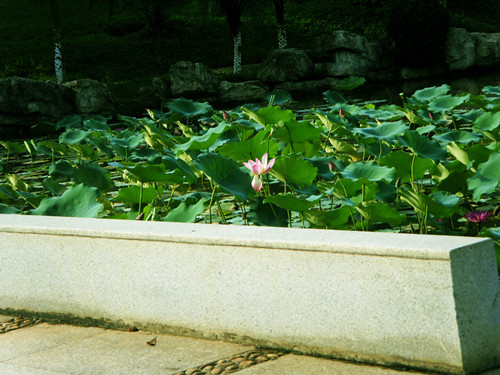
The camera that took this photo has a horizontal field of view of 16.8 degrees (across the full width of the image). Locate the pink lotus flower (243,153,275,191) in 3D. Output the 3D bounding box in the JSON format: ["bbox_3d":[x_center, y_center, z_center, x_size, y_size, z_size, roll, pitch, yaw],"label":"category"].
[{"bbox_3d":[0.049,-0.093,9.800,0.186,0.195,0.170,-7,7,0],"label":"pink lotus flower"}]

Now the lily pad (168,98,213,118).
[{"bbox_3d":[-0.680,-0.888,19.000,0.512,0.102,0.487,3,17,0],"label":"lily pad"}]

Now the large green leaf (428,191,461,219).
[{"bbox_3d":[1.139,0.100,9.900,0.187,0.130,0.200,-6,8,6],"label":"large green leaf"}]

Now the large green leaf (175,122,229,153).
[{"bbox_3d":[-0.344,-0.348,12.000,0.383,0.180,0.360,-7,7,-1],"label":"large green leaf"}]

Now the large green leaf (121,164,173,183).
[{"bbox_3d":[-0.826,-0.112,13.482,0.407,0.105,0.346,-7,7,0],"label":"large green leaf"}]

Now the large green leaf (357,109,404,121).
[{"bbox_3d":[1.210,-0.677,15.674,0.436,0.064,0.414,-7,7,0],"label":"large green leaf"}]

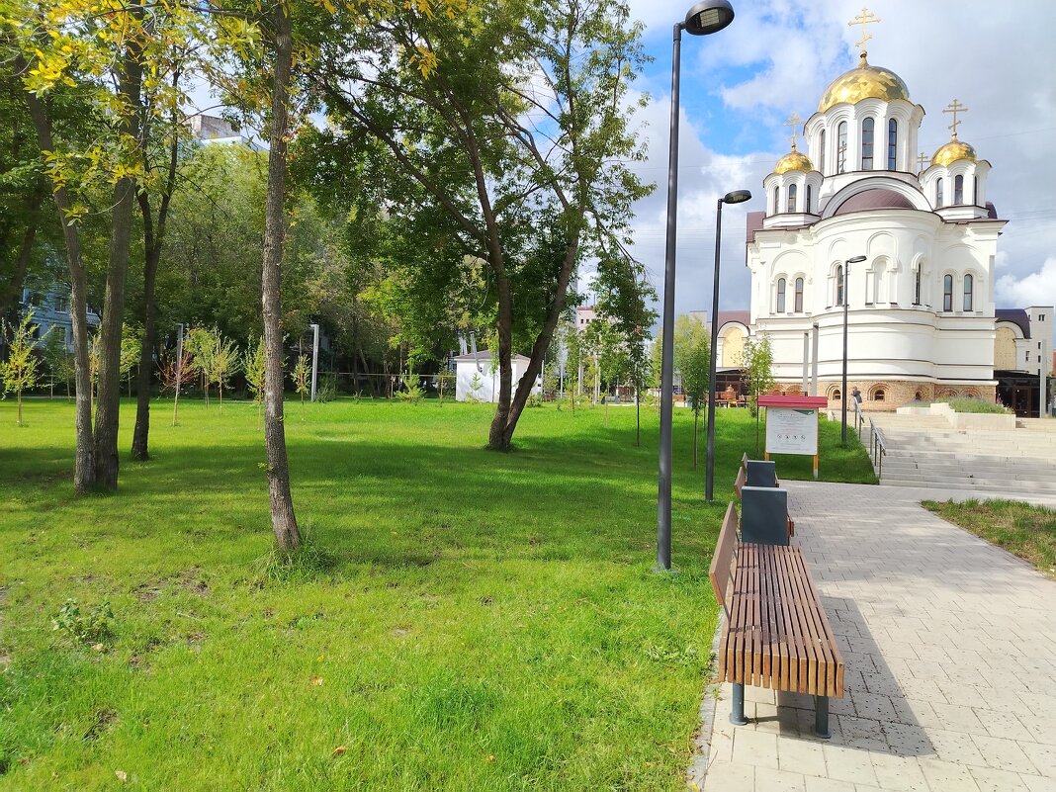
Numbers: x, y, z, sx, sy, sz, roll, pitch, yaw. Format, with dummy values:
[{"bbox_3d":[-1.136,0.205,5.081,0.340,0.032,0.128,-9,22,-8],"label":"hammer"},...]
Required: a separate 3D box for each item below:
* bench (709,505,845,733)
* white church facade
[{"bbox_3d":[1.637,1.315,4.989,0.620,0.810,3.170,1,-1,17],"label":"bench"},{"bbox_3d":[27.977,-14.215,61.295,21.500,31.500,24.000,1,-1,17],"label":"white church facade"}]

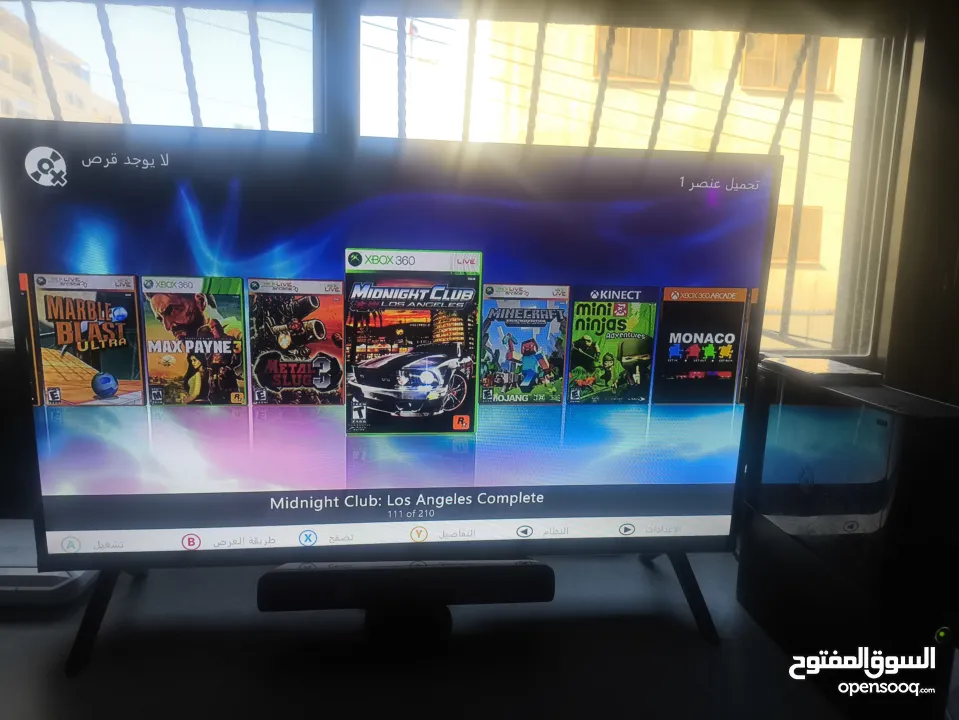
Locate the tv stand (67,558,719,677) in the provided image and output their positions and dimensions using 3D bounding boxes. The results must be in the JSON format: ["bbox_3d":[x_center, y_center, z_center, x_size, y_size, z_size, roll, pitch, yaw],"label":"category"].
[{"bbox_3d":[-0.070,0.235,0.723,0.610,0.056,0.172,1,12,-7],"label":"tv stand"}]

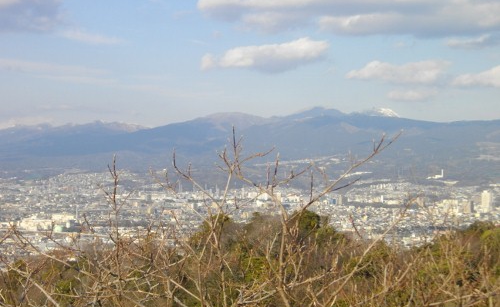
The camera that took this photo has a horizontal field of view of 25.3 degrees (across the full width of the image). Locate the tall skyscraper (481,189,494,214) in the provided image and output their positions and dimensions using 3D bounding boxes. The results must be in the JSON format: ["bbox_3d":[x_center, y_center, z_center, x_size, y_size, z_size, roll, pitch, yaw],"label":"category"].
[{"bbox_3d":[939.579,191.081,4400.000,32.000,87.000,30.000,-1,-1,33],"label":"tall skyscraper"}]

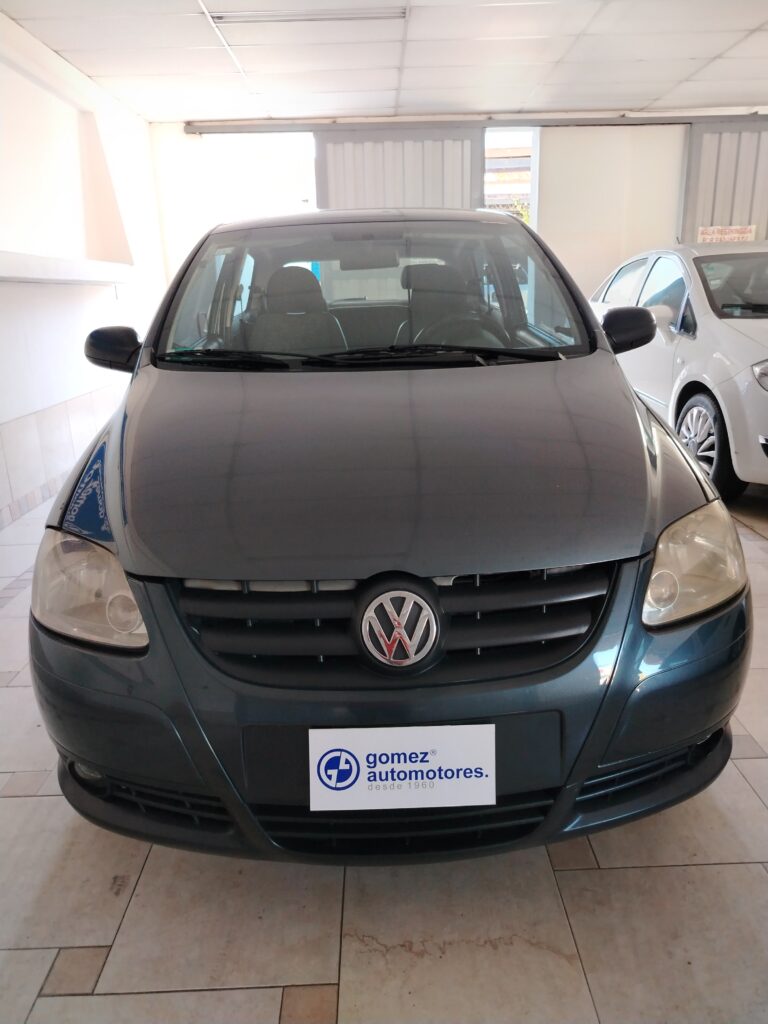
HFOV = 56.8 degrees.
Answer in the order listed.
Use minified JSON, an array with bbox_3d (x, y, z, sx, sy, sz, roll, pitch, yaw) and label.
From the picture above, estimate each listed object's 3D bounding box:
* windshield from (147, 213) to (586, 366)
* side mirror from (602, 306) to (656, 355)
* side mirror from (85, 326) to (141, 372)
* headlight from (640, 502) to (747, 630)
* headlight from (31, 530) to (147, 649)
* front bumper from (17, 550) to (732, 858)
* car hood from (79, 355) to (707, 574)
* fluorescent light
[{"bbox_3d":[-0.034,-0.709,2.283,1.380,0.150,0.760,-2,60,-1],"label":"windshield"},{"bbox_3d":[0.815,-0.610,2.385,0.210,0.150,0.130,-2,17,-1],"label":"side mirror"},{"bbox_3d":[-0.888,-0.537,2.345,0.210,0.150,0.130,-2,17,-1],"label":"side mirror"},{"bbox_3d":[0.610,0.091,1.401,0.310,0.190,0.250,-7,17,-16],"label":"headlight"},{"bbox_3d":[-0.569,0.138,1.372,0.310,0.190,0.250,2,17,13],"label":"headlight"},{"bbox_3d":[0.029,0.322,1.376,1.600,0.550,0.490,-2,17,-1],"label":"front bumper"},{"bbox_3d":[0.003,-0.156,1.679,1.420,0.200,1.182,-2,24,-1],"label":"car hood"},{"bbox_3d":[-0.458,-3.101,4.404,1.200,0.070,0.170,-2,17,0],"label":"fluorescent light"}]

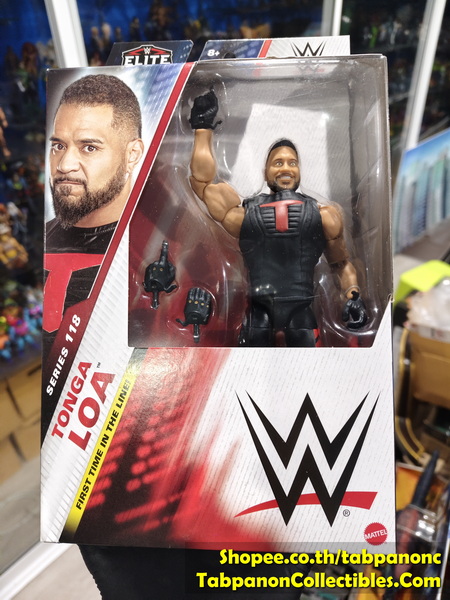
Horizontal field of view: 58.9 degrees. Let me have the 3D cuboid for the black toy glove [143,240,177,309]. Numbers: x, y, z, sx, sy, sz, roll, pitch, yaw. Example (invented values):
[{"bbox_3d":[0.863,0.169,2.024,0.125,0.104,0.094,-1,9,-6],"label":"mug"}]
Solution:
[{"bbox_3d":[-0.032,-0.012,0.195,0.017,0.034,0.013,8,-1,4],"label":"black toy glove"}]

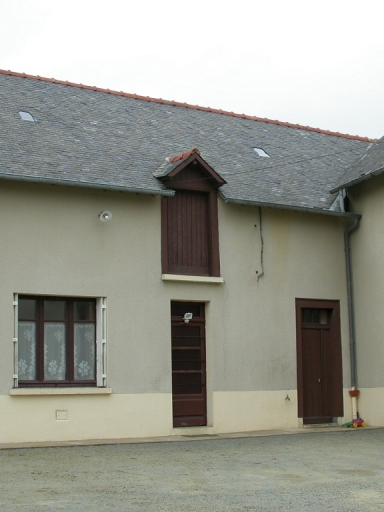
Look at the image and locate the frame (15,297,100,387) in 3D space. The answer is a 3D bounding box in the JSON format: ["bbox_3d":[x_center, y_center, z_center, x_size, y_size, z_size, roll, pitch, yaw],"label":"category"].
[{"bbox_3d":[-2.165,1.411,14.584,1.650,1.510,0.220,4,-11,-31],"label":"frame"}]

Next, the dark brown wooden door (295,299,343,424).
[{"bbox_3d":[2.460,2.053,17.303,1.120,2.400,0.170,4,-11,-31],"label":"dark brown wooden door"}]

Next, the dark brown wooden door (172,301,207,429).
[{"bbox_3d":[-0.077,1.924,15.898,0.820,2.230,0.120,4,-11,-31],"label":"dark brown wooden door"}]

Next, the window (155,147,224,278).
[{"bbox_3d":[-0.037,-0.750,16.096,1.320,2.210,0.340,4,-11,-31],"label":"window"}]

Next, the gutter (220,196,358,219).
[{"bbox_3d":[2.020,-0.908,17.140,3.350,0.130,0.140,4,-11,-31],"label":"gutter"}]

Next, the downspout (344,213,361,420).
[{"bbox_3d":[3.306,1.212,17.727,0.230,4.080,0.290,4,-11,-31],"label":"downspout"}]

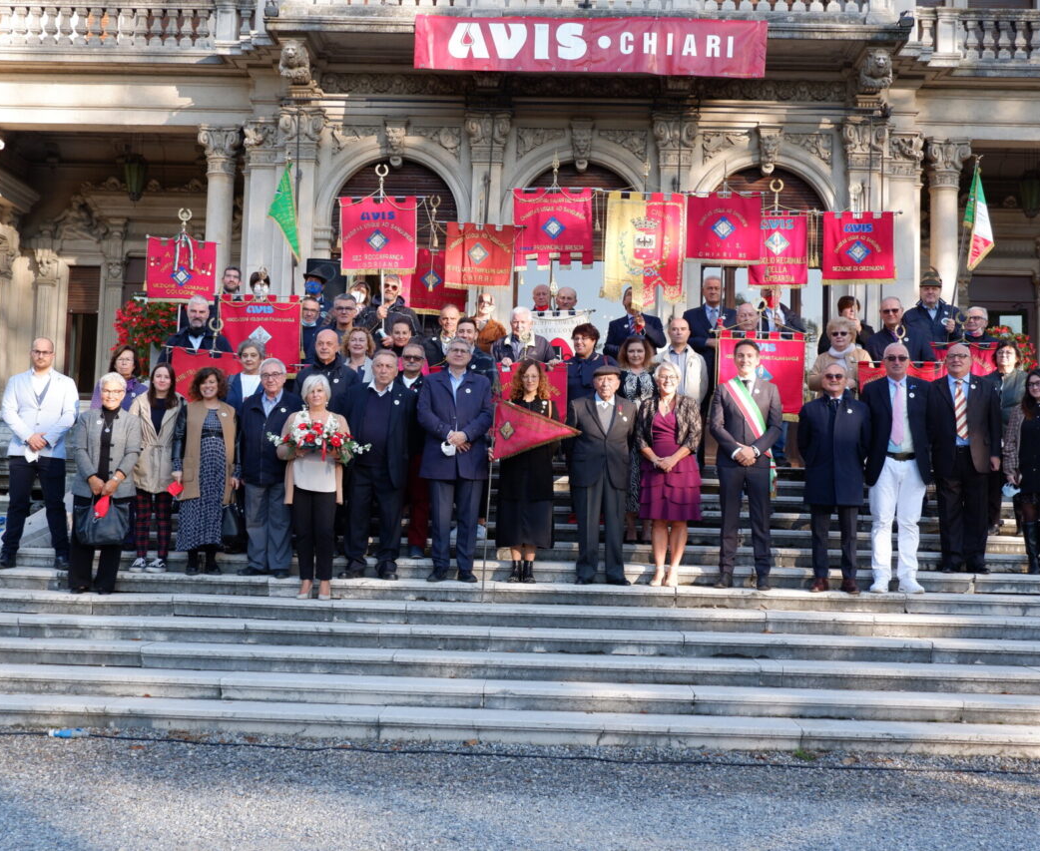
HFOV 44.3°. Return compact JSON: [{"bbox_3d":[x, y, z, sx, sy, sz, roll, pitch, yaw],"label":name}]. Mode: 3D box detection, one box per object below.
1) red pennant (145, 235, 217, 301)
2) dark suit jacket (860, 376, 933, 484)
[{"bbox_3d":[-3.163,-1.463,11.920,0.675,0.622,0.080,2,-4,-3],"label":"red pennant"},{"bbox_3d":[2.867,0.046,9.746,0.530,0.840,0.300,1,-4,2],"label":"dark suit jacket"}]

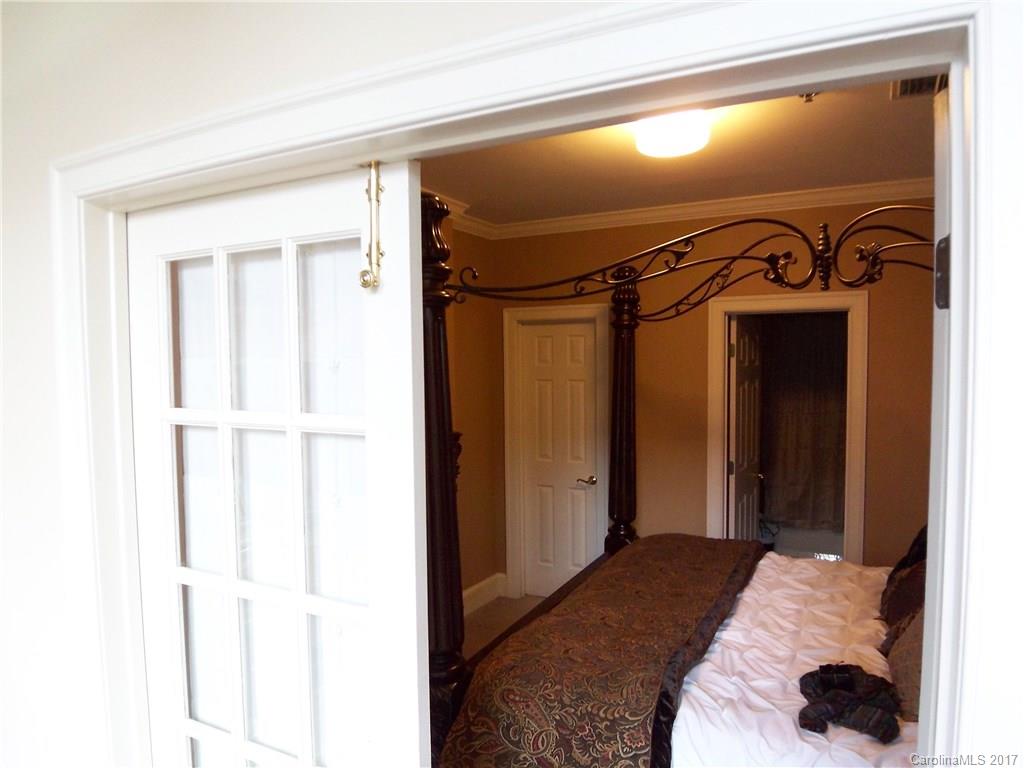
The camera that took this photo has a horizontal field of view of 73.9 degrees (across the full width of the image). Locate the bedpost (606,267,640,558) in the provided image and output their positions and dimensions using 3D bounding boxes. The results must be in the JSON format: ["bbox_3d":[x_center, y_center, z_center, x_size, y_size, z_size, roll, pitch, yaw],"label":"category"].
[{"bbox_3d":[0.657,0.467,3.969,0.190,2.300,0.190,1,2,28],"label":"bedpost"}]

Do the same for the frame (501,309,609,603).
[{"bbox_3d":[0.326,0.524,4.837,0.795,2.130,0.140,1,2,28],"label":"frame"}]

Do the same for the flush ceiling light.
[{"bbox_3d":[0.671,-1.030,2.809,0.310,0.120,0.310,0,2,0],"label":"flush ceiling light"}]

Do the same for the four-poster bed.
[{"bbox_3d":[1.182,0.511,2.574,2.420,2.300,2.170,1,2,28],"label":"four-poster bed"}]

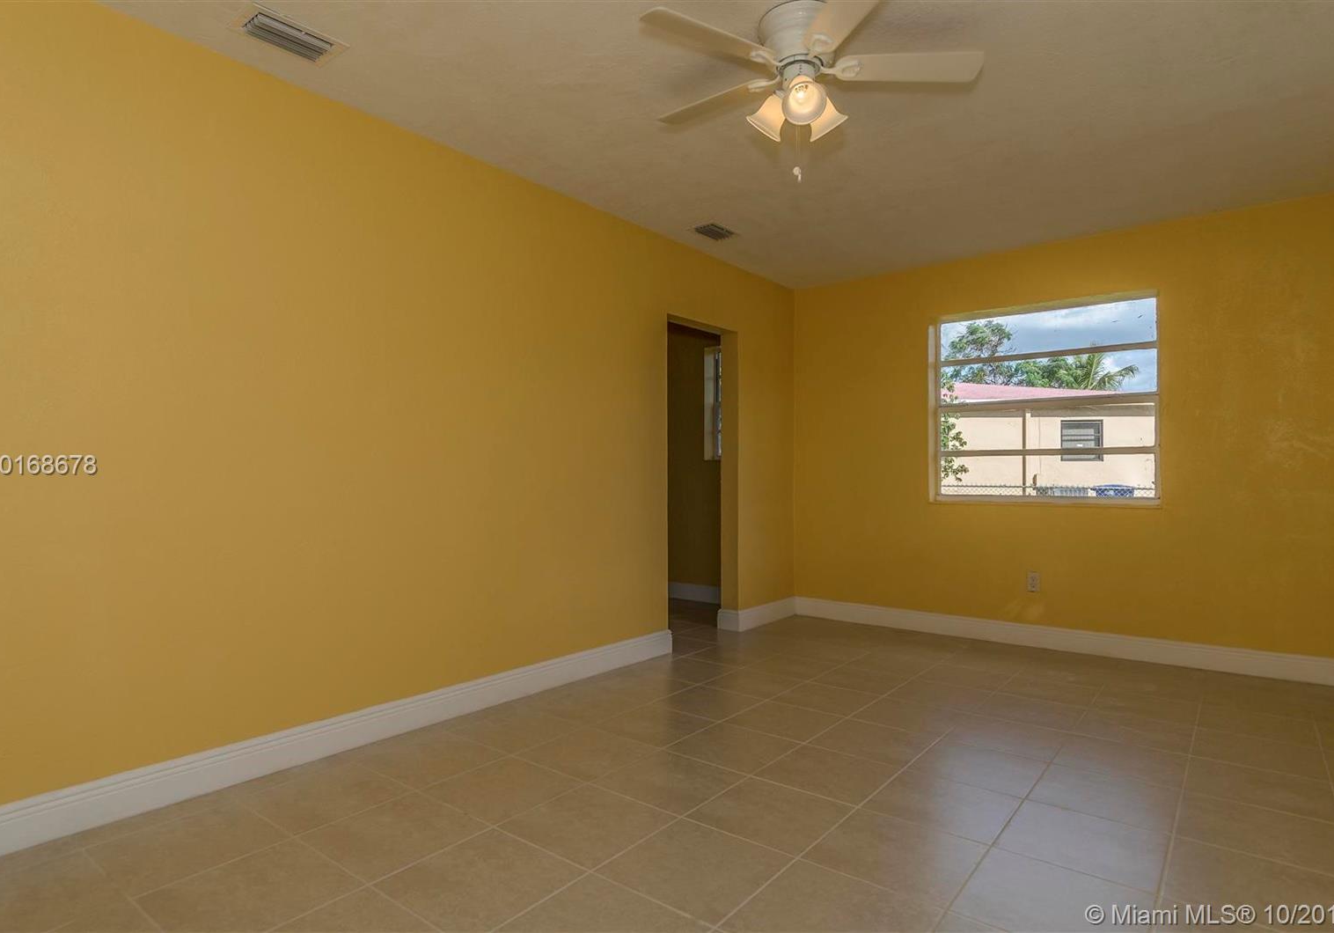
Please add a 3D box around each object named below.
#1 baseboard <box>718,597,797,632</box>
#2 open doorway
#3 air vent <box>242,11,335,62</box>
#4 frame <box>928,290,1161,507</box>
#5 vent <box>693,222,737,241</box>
[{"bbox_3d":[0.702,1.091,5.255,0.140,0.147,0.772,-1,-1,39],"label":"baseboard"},{"bbox_3d":[0.198,0.106,4.695,0.150,2.101,0.788,-1,-1,39],"label":"open doorway"},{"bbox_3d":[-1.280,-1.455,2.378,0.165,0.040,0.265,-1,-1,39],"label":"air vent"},{"bbox_3d":[2.401,-0.387,4.572,1.318,1.258,0.110,-1,-1,37],"label":"frame"},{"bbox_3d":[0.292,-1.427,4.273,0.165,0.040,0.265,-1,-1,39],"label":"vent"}]

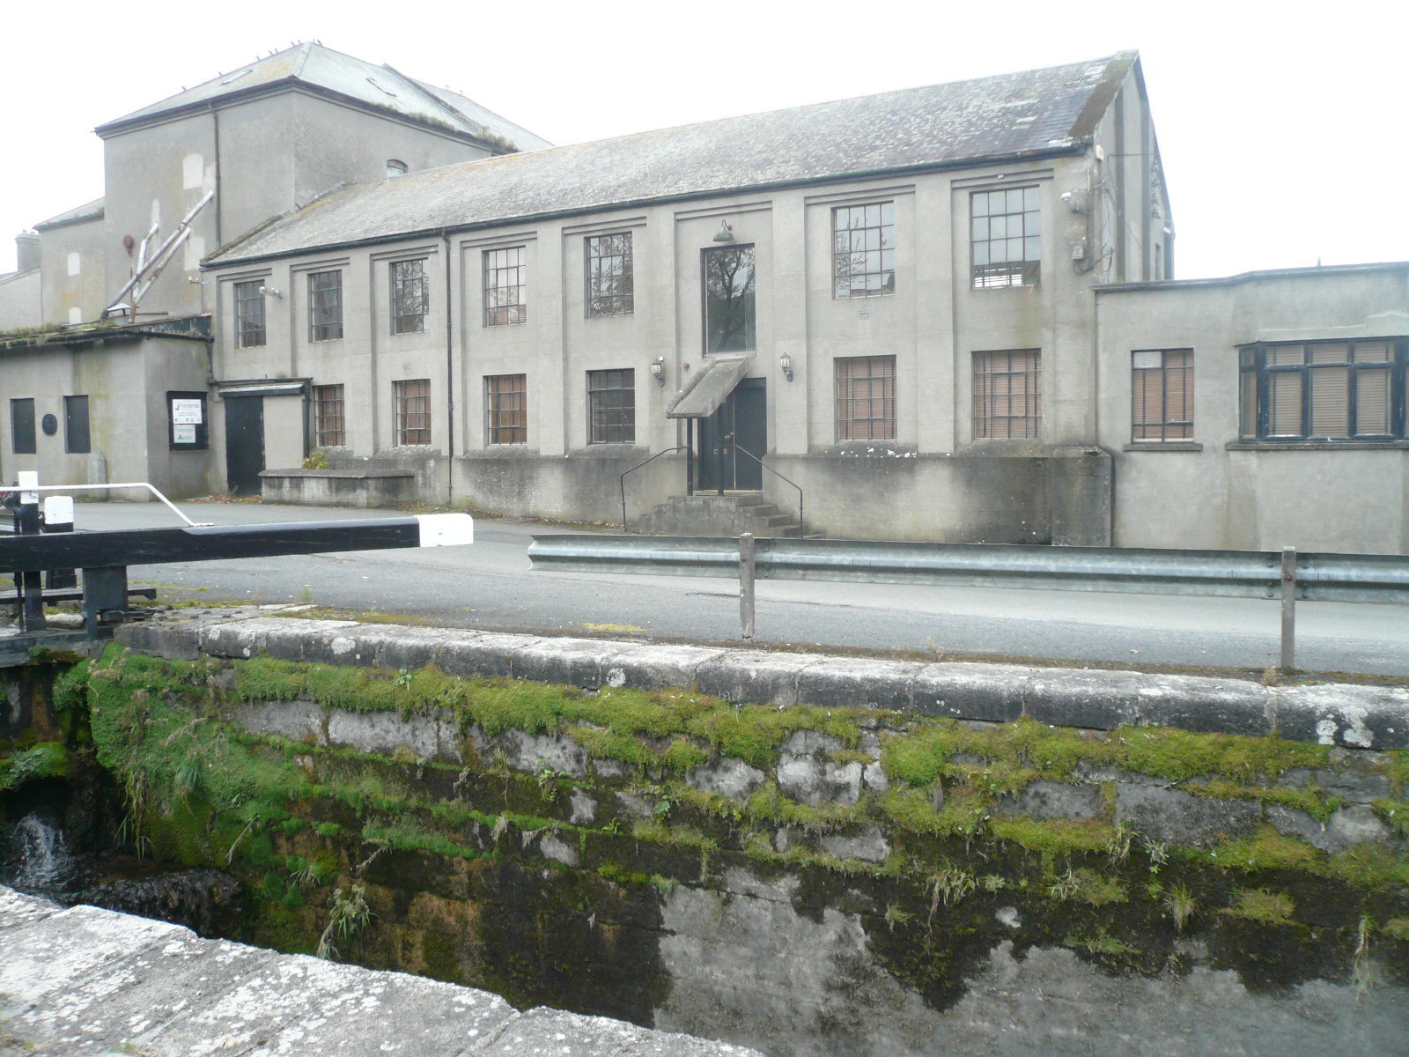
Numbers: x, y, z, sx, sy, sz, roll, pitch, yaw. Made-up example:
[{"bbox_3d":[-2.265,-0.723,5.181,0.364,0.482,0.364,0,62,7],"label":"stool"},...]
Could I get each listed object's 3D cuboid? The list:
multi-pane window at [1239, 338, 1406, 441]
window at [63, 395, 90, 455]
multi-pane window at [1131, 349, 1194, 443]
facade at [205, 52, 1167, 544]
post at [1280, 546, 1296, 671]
[{"bbox_3d":[8.760,-1.950,16.116,2.240,1.470,0.350,2,5,30],"label":"multi-pane window"},{"bbox_3d":[-15.401,-2.562,28.130,1.020,1.420,0.120,2,5,30],"label":"window"},{"bbox_3d":[7.001,-2.017,17.399,0.890,1.420,0.120,2,5,30],"label":"multi-pane window"},{"bbox_3d":[-1.144,-4.544,25.895,21.350,8.670,7.800,2,5,30],"label":"facade"},{"bbox_3d":[3.869,0.529,7.550,0.088,0.820,0.095,1,4,22],"label":"post"}]

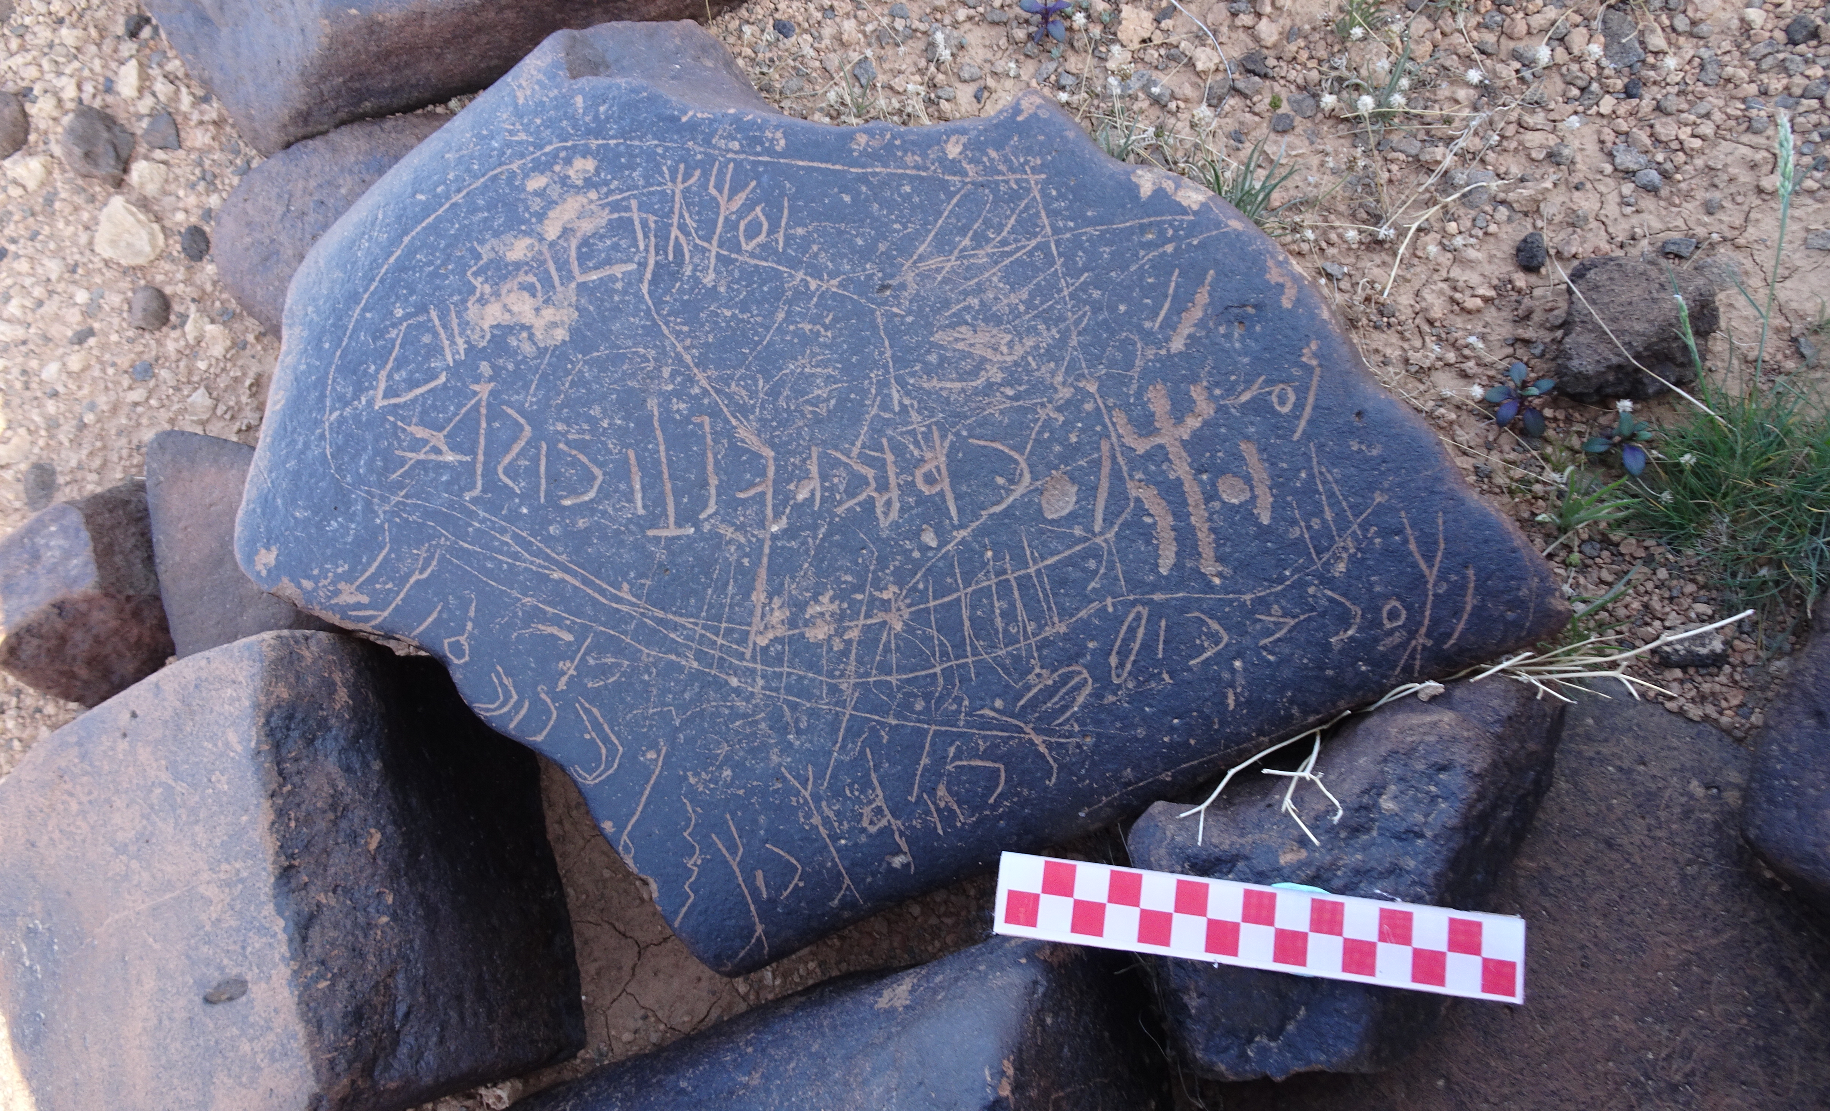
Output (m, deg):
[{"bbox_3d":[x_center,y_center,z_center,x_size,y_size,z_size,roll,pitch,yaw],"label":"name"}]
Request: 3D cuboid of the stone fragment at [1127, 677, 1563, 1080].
[{"bbox_3d":[0.143,0.106,0.419,0.155,0.080,0.098,-27,73,-7],"label":"stone fragment"}]

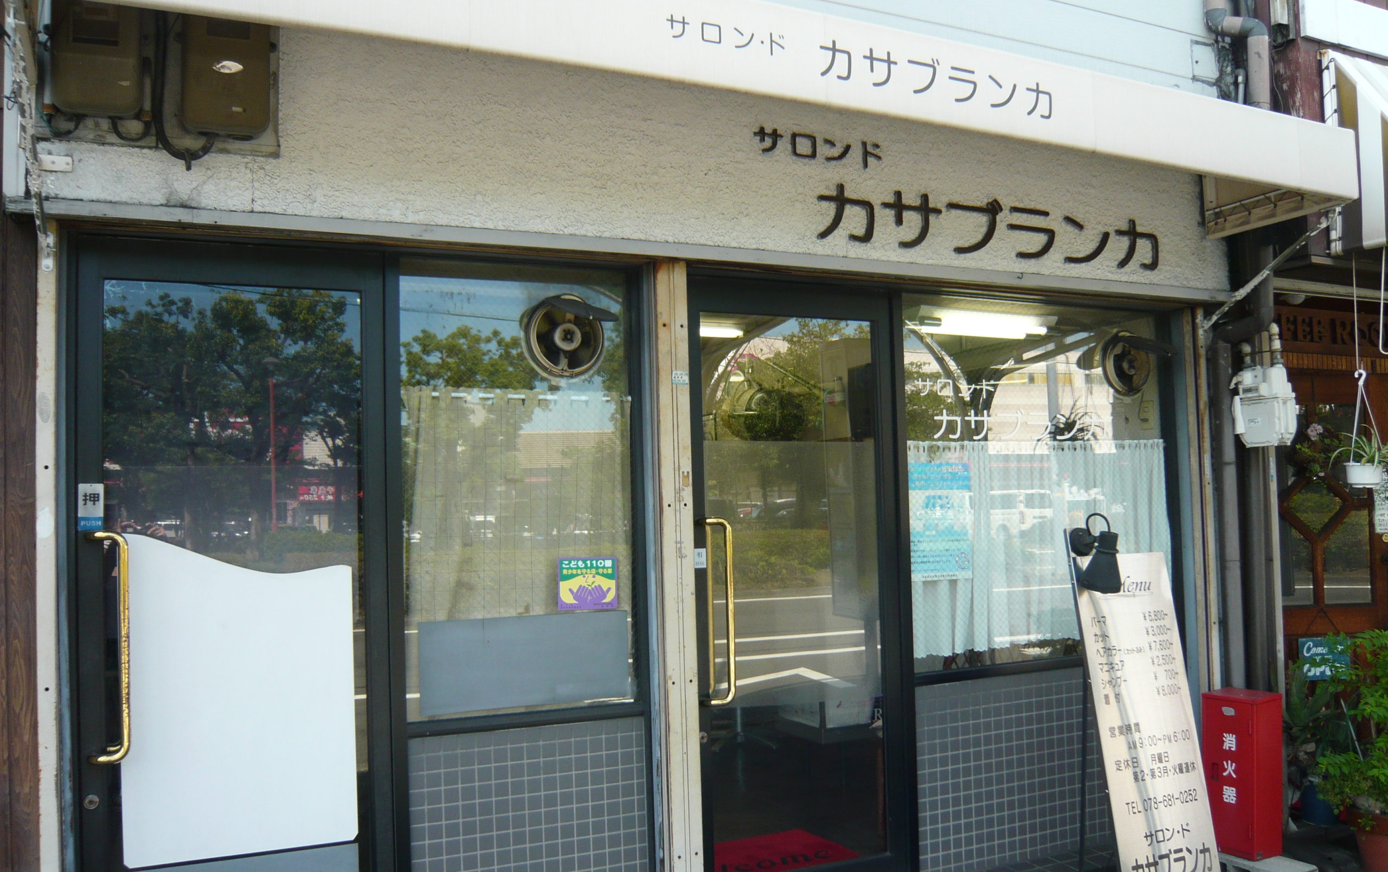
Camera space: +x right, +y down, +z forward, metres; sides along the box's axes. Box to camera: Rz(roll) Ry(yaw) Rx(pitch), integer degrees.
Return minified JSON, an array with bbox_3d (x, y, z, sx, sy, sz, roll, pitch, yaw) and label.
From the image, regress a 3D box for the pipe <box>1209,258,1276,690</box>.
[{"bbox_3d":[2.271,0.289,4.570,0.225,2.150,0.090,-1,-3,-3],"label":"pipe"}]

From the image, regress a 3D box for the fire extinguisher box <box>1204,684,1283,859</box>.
[{"bbox_3d":[2.003,1.228,4.105,0.192,0.565,0.200,2,-3,-35],"label":"fire extinguisher box"}]

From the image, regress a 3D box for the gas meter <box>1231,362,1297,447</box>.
[{"bbox_3d":[2.263,-0.125,4.450,0.145,0.315,0.190,1,-4,-37],"label":"gas meter"}]

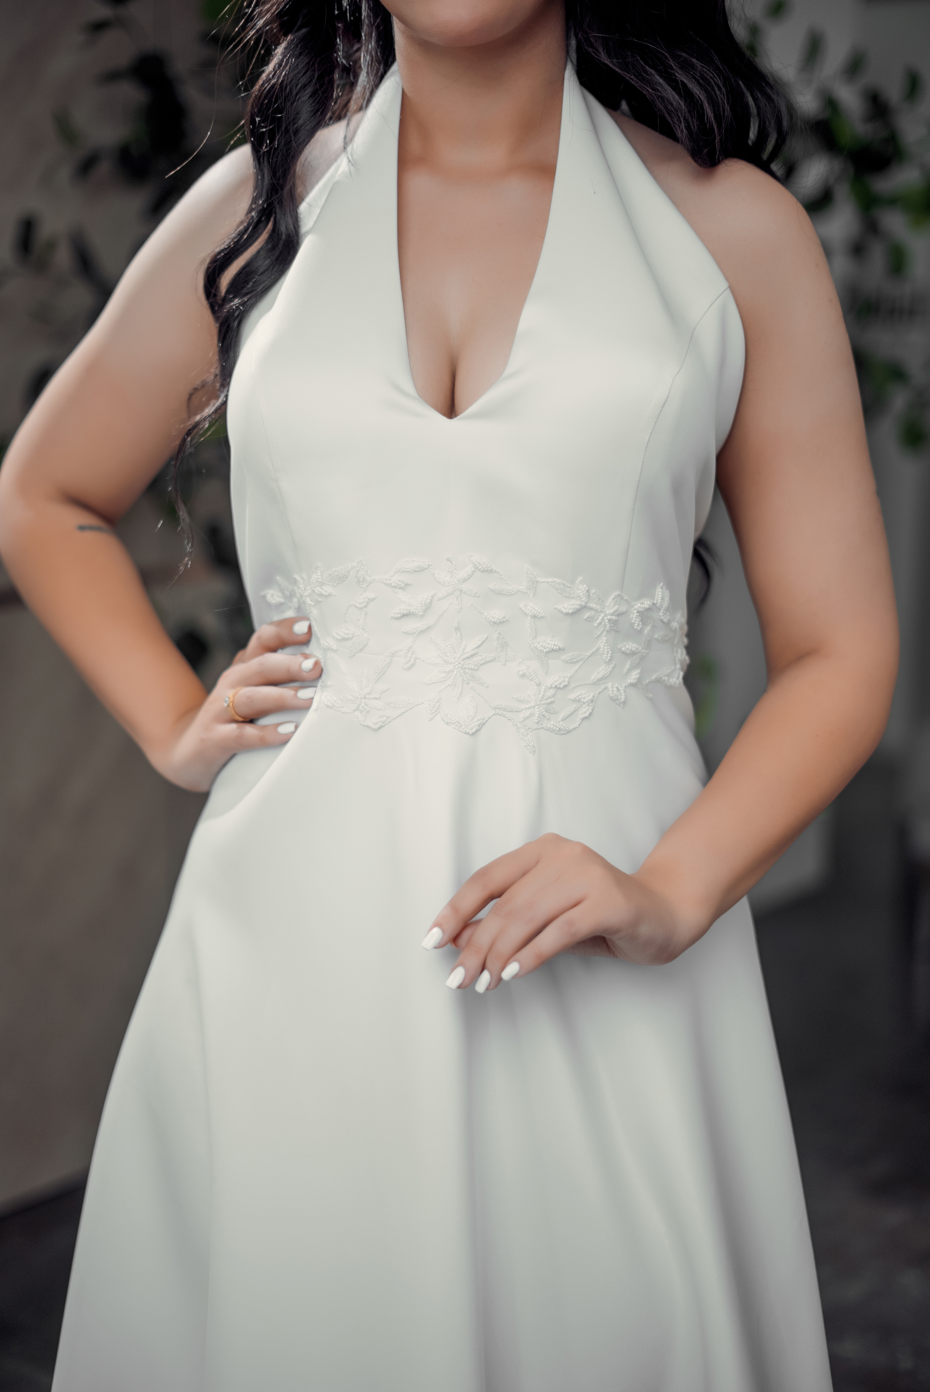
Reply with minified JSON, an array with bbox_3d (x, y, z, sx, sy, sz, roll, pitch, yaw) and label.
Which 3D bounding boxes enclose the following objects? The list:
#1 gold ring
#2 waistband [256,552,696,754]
[{"bbox_3d":[-0.137,0.005,1.189,0.024,0.021,0.004,5,-6,-30],"label":"gold ring"},{"bbox_3d":[0.006,-0.025,1.197,0.272,0.120,0.130,0,1,6],"label":"waistband"}]

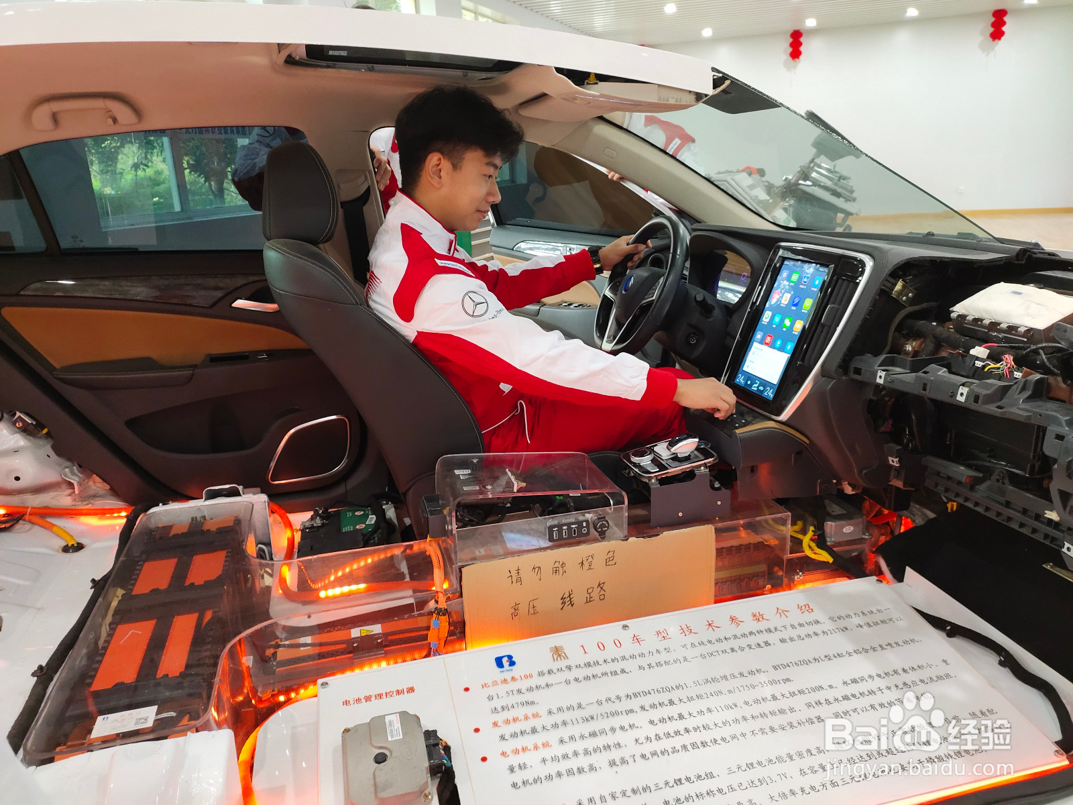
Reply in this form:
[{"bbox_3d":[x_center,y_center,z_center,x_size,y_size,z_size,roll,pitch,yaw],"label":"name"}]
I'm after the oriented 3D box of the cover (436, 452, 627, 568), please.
[{"bbox_3d":[-0.016,0.200,1.453,0.355,0.145,0.195,-8,21,-14],"label":"cover"}]

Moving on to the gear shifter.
[{"bbox_3d":[0.308,0.089,1.492,0.062,0.050,0.044,-8,21,-14],"label":"gear shifter"}]

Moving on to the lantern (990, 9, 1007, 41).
[{"bbox_3d":[6.511,-5.323,10.050,0.200,0.400,0.200,3,21,16],"label":"lantern"}]

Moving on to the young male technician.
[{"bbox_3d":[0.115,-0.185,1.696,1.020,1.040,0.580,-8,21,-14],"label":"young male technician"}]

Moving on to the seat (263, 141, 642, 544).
[{"bbox_3d":[-0.152,-0.118,1.696,0.860,0.970,0.530,-8,21,-14],"label":"seat"}]

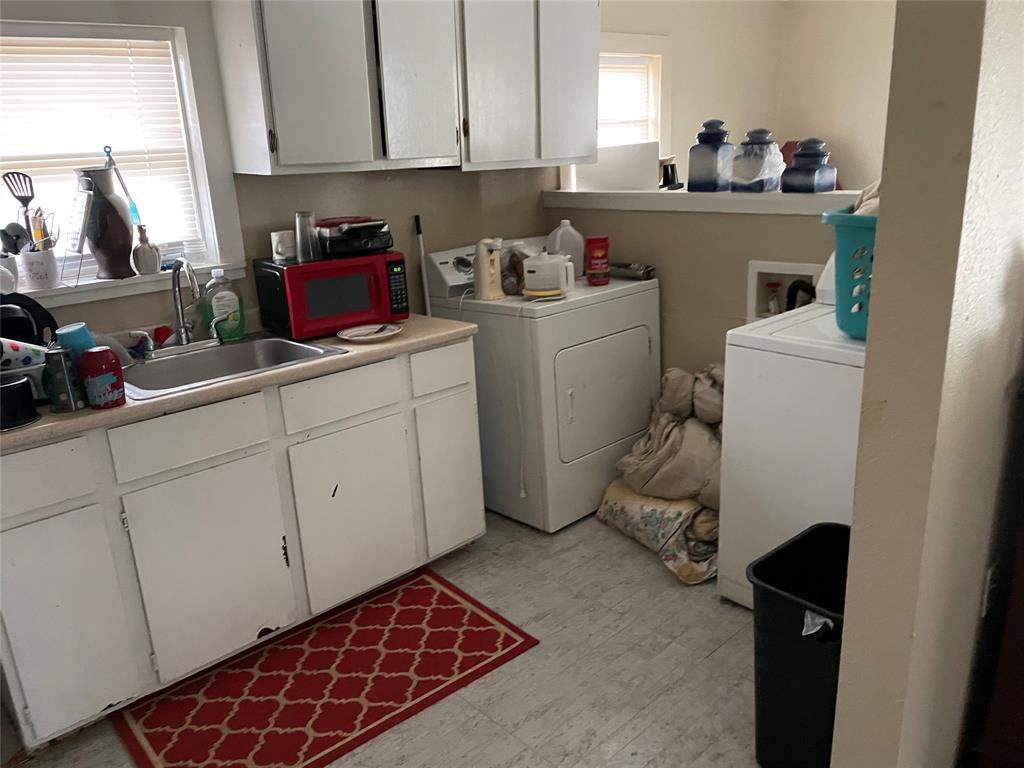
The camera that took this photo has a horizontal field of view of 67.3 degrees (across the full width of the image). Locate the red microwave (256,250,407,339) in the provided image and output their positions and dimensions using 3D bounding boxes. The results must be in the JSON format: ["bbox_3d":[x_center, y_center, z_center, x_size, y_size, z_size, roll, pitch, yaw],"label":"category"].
[{"bbox_3d":[-0.656,-0.338,2.820,0.448,0.258,0.315,-15,21,-35],"label":"red microwave"}]

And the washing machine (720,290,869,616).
[{"bbox_3d":[1.151,0.242,2.410,0.655,0.980,0.690,-17,22,-39],"label":"washing machine"}]

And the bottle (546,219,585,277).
[{"bbox_3d":[0.244,-0.620,3.511,0.143,0.255,0.143,-10,18,-24],"label":"bottle"}]

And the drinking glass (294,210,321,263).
[{"bbox_3d":[-0.716,-0.515,2.703,0.080,0.168,0.080,-17,22,-40],"label":"drinking glass"}]

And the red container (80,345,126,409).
[{"bbox_3d":[-1.070,-0.019,2.013,0.091,0.153,0.091,-17,22,-39],"label":"red container"}]

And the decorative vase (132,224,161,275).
[{"bbox_3d":[-1.192,-0.430,2.485,0.085,0.152,0.085,-17,22,-40],"label":"decorative vase"}]

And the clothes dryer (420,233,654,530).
[{"bbox_3d":[0.156,-0.052,3.353,0.650,1.080,0.750,13,23,43],"label":"clothes dryer"}]

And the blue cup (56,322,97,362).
[{"bbox_3d":[-1.220,-0.104,2.165,0.080,0.110,0.080,-28,25,-36],"label":"blue cup"}]

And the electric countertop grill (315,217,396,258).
[{"bbox_3d":[-0.584,-0.539,2.820,0.255,0.105,0.220,-10,18,-24],"label":"electric countertop grill"}]

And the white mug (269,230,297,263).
[{"bbox_3d":[-0.801,-0.481,2.709,0.083,0.098,0.098,-6,17,-10],"label":"white mug"}]

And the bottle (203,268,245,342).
[{"bbox_3d":[-1.018,-0.281,2.706,0.125,0.250,0.070,-12,19,-27],"label":"bottle"}]

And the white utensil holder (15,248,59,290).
[{"bbox_3d":[-1.456,-0.351,2.369,0.095,0.108,0.095,-17,22,-39],"label":"white utensil holder"}]

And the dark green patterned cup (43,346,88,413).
[{"bbox_3d":[-1.156,-0.012,1.993,0.083,0.160,0.083,-17,22,-39],"label":"dark green patterned cup"}]

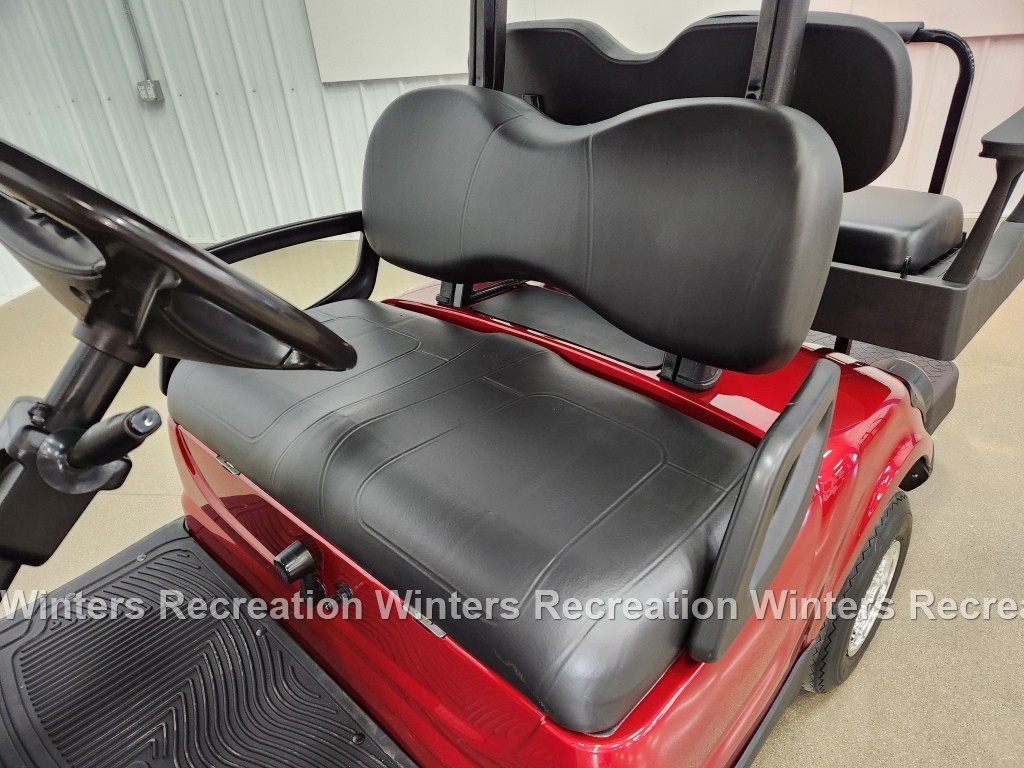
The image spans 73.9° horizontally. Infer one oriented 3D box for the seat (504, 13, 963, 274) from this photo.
[{"bbox_3d":[0.382,-0.573,1.477,1.019,0.416,0.468,22,39,39],"label":"seat"}]

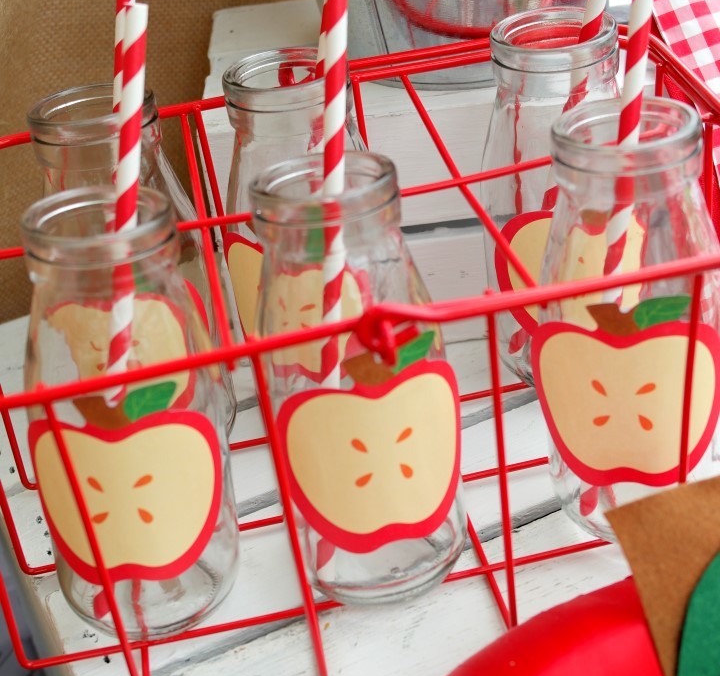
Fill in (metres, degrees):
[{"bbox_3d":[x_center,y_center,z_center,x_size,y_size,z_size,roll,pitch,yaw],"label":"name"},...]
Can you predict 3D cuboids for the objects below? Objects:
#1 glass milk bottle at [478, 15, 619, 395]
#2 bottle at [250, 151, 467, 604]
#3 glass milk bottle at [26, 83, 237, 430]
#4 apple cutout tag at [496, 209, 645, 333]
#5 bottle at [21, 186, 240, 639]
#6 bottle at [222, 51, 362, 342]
[{"bbox_3d":[0.075,-0.050,0.478,0.059,0.136,0.059,-2,33,9],"label":"glass milk bottle"},{"bbox_3d":[-0.001,0.013,0.397,0.059,0.136,0.059,-9,30,0],"label":"bottle"},{"bbox_3d":[-0.083,-0.020,0.465,0.059,0.136,0.059,-13,32,-9],"label":"glass milk bottle"},{"bbox_3d":[0.076,-0.023,0.460,0.056,0.063,0.007,-2,33,9],"label":"apple cutout tag"},{"bbox_3d":[-0.071,0.024,0.395,0.059,0.136,0.059,-12,32,-11],"label":"bottle"},{"bbox_3d":[-0.018,-0.034,0.474,0.059,0.136,0.059,-8,32,-2],"label":"bottle"}]

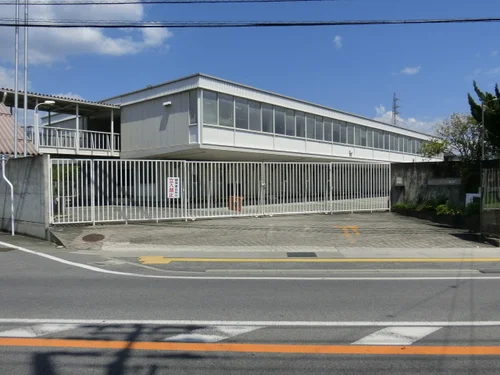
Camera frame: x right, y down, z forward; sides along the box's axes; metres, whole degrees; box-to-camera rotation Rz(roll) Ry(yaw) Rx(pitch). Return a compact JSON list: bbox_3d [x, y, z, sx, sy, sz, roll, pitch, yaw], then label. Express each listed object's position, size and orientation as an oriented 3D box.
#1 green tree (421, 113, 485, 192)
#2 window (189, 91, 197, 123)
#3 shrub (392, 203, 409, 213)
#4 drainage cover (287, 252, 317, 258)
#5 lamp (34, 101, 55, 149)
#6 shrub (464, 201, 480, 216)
[{"bbox_3d":[7.800,-1.000,16.000,2.700,3.750,2.600,0,1,0],"label":"green tree"},{"bbox_3d":[-2.765,-3.900,20.500,0.580,1.660,0.100,1,2,41],"label":"window"},{"bbox_3d":[5.964,0.793,16.600,0.580,0.420,0.650,-1,2,-45],"label":"shrub"},{"bbox_3d":[1.229,1.600,9.900,0.690,0.050,0.580,0,1,3],"label":"drainage cover"},{"bbox_3d":[-8.300,-1.200,17.000,0.850,4.600,0.250,0,1,21],"label":"lamp"},{"bbox_3d":[7.330,0.692,13.800,0.520,0.550,0.570,-1,2,-45],"label":"shrub"}]

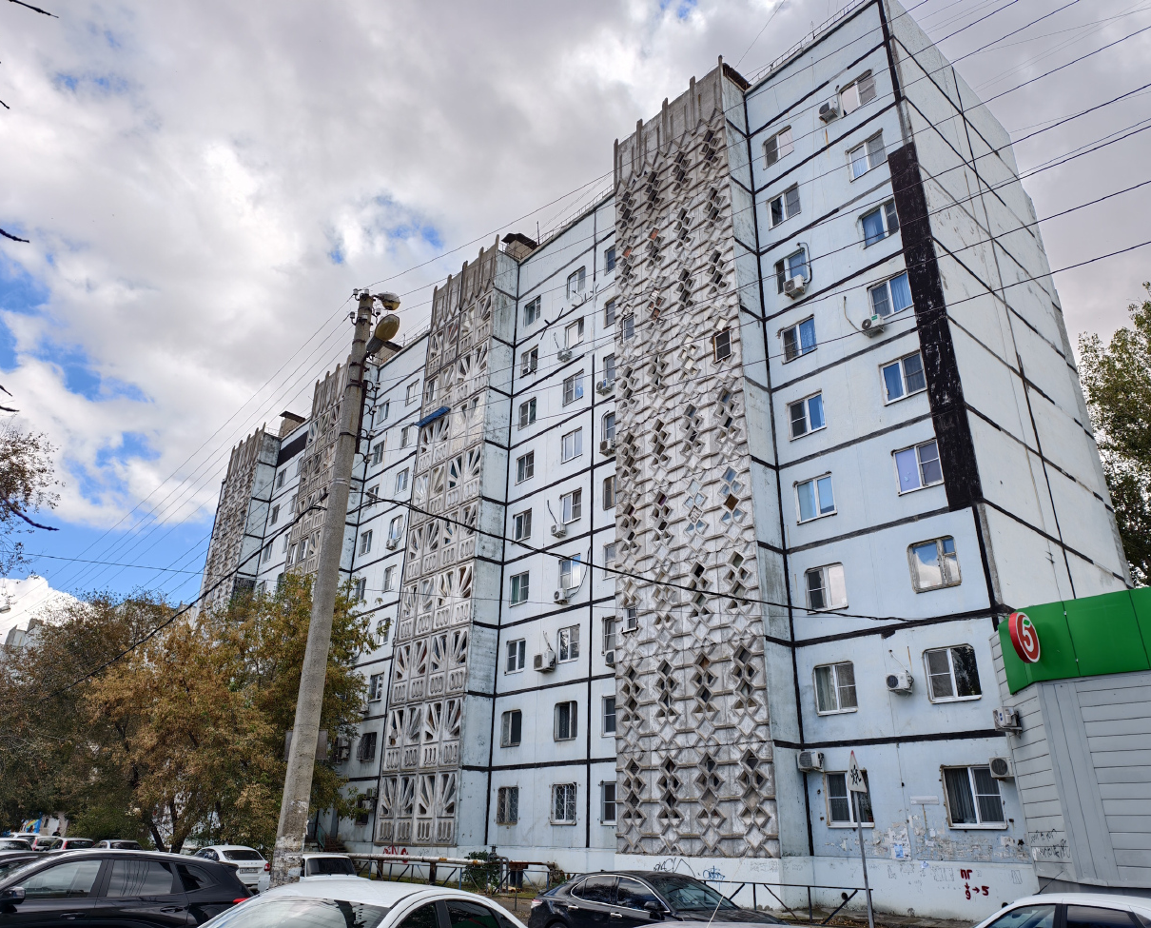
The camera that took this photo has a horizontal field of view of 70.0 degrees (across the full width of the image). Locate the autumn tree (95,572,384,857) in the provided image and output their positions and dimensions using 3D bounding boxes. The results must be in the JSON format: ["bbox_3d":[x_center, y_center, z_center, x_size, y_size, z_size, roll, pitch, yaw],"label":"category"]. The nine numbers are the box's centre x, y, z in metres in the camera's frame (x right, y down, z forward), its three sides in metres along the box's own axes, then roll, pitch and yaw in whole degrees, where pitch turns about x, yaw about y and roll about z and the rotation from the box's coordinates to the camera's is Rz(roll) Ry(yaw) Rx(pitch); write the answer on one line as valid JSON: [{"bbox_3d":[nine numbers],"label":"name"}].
[{"bbox_3d":[-13.968,10.590,34.547,11.400,12.500,10.600,10,-26,-19],"label":"autumn tree"}]

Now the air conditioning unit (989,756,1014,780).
[{"bbox_3d":[9.829,6.875,18.606,0.310,0.440,0.700,21,-31,-37],"label":"air conditioning unit"}]

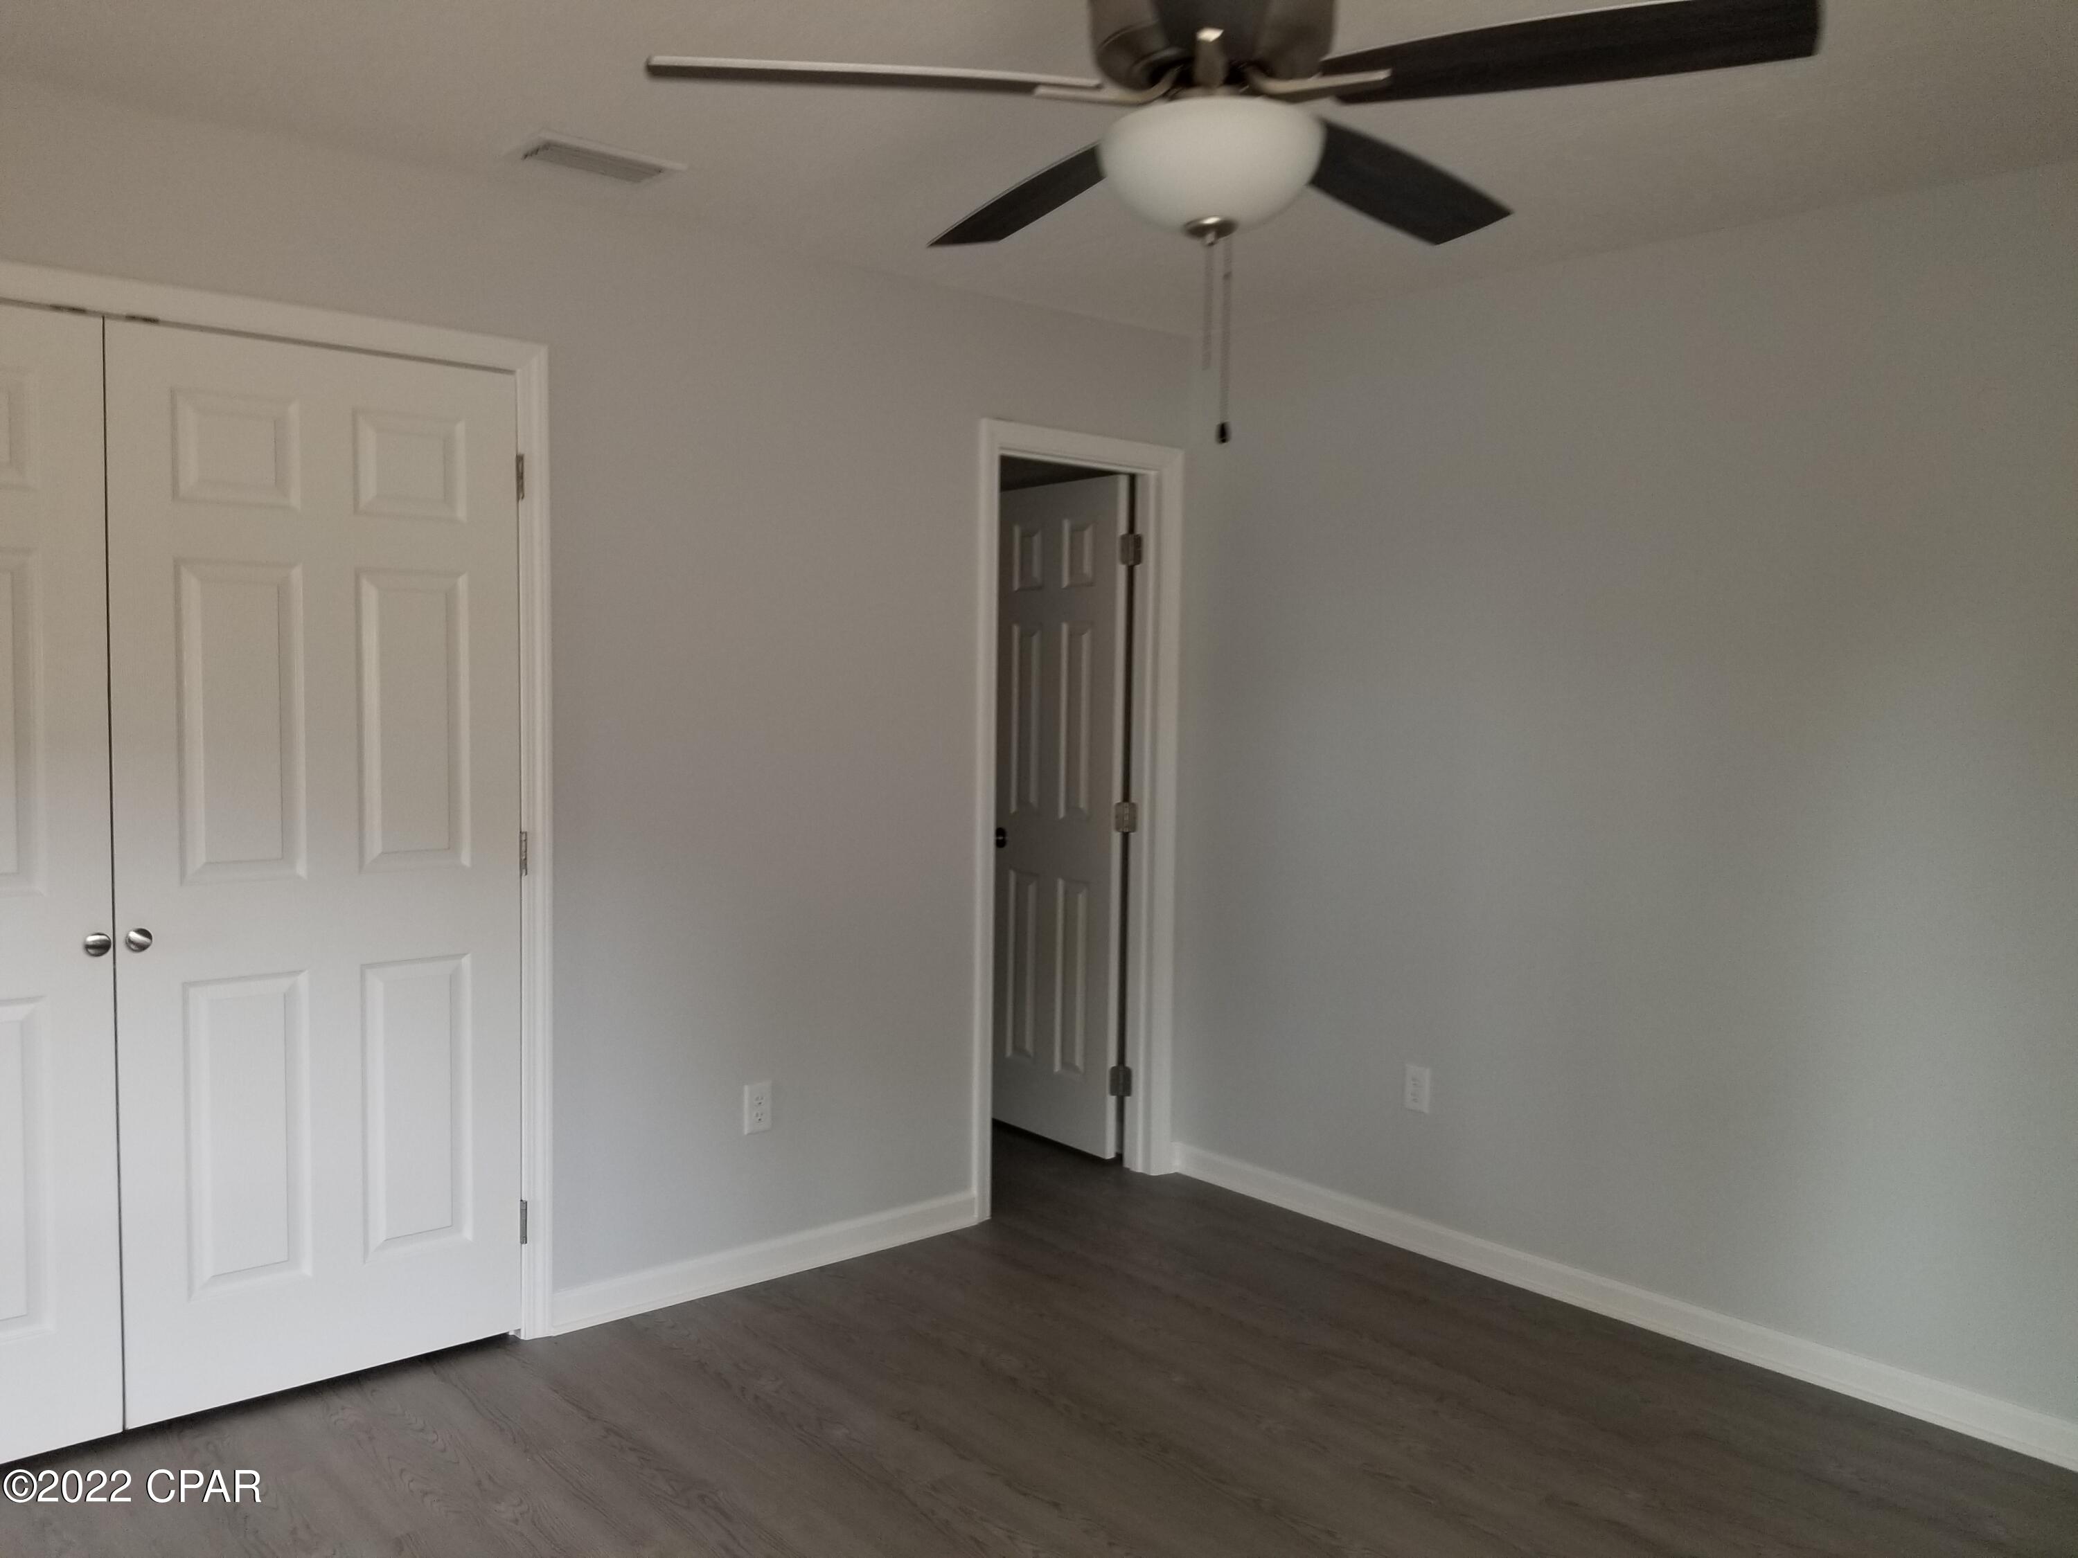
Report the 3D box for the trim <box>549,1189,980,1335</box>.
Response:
[{"bbox_3d":[-0.620,1.159,3.792,1.164,0.092,0.018,-2,4,-41],"label":"trim"}]

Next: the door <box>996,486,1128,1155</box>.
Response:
[{"bbox_3d":[0.041,0.115,4.871,0.038,2.033,0.610,-2,4,-41],"label":"door"}]

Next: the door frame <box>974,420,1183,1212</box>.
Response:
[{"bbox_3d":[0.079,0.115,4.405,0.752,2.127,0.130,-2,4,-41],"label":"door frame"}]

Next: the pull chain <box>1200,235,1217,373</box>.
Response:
[{"bbox_3d":[0.208,-0.587,1.929,0.010,0.166,0.010,-2,4,-41],"label":"pull chain"}]

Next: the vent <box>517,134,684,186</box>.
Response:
[{"bbox_3d":[-0.864,-1.197,3.046,0.303,0.020,0.195,-2,4,-41],"label":"vent"}]

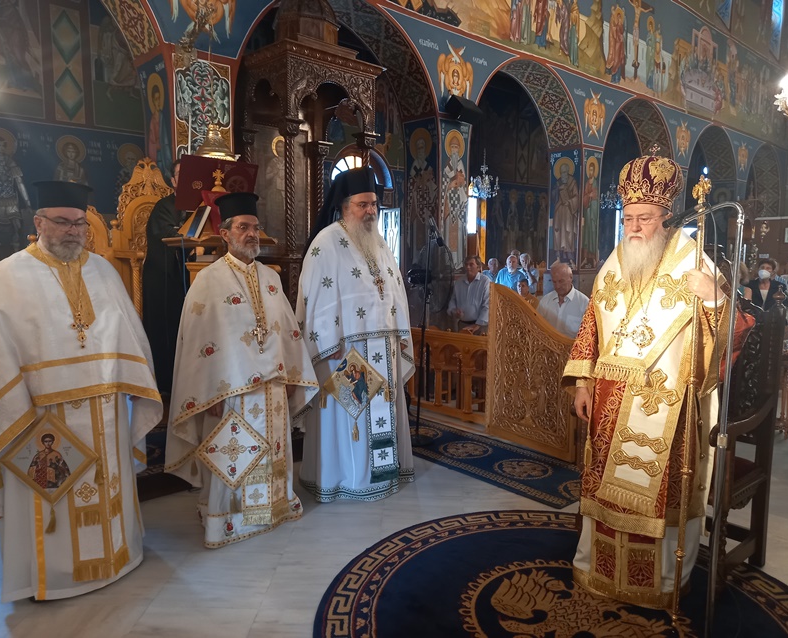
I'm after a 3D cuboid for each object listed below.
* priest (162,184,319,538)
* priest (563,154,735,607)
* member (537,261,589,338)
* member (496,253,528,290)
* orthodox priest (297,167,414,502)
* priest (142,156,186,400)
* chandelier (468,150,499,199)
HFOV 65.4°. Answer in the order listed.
[{"bbox_3d":[-0.766,0.243,3.147,0.770,1.755,0.520,-5,8,-41],"label":"priest"},{"bbox_3d":[1.087,0.245,2.655,0.710,1.886,0.520,6,8,44],"label":"priest"},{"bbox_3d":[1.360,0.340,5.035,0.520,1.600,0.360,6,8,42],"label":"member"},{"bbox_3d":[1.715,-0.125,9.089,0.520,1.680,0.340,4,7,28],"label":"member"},{"bbox_3d":[-0.220,0.079,3.726,0.710,1.968,0.500,-4,8,-36],"label":"orthodox priest"},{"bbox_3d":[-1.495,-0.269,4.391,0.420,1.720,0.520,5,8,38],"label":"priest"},{"bbox_3d":[1.583,-2.541,10.800,0.540,0.840,0.540,0,6,0],"label":"chandelier"}]

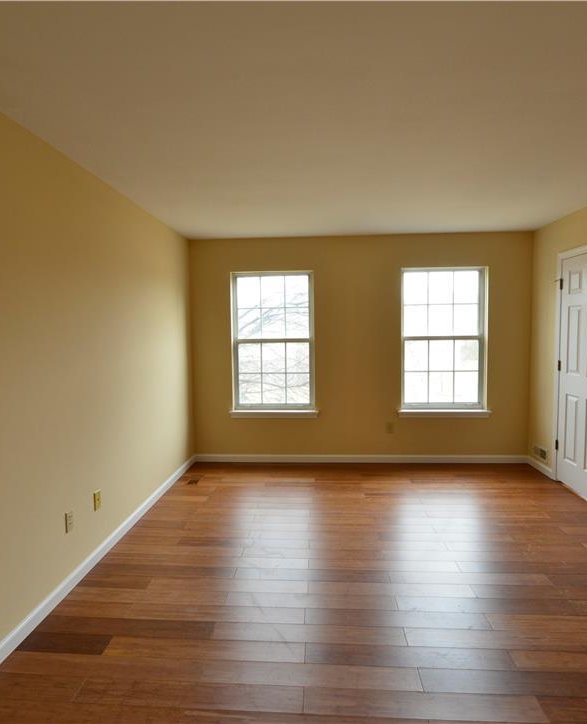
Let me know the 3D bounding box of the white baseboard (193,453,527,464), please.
[{"bbox_3d":[0.694,1.055,4.599,3.606,0.090,0.020,0,4,4],"label":"white baseboard"}]

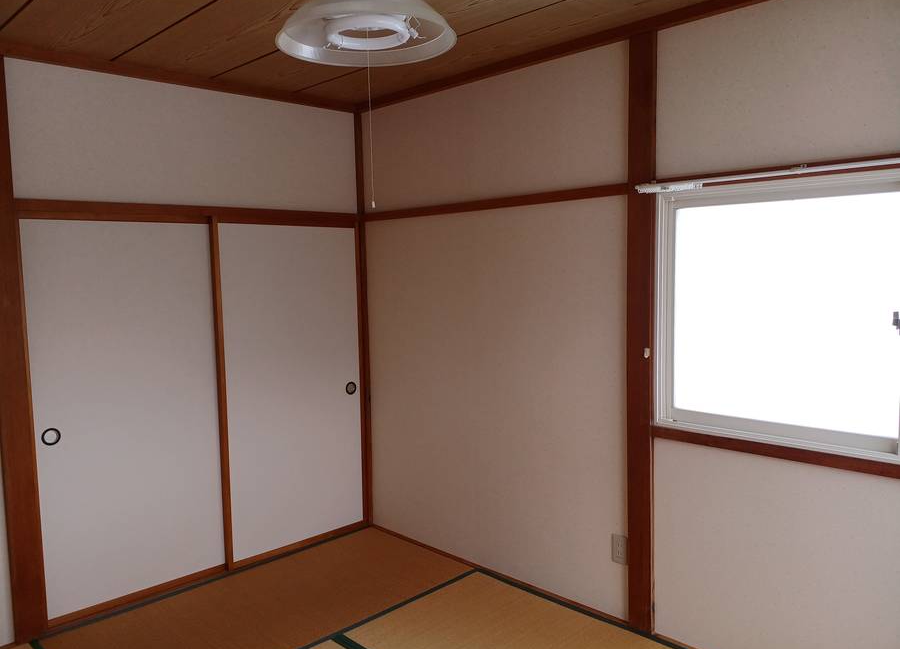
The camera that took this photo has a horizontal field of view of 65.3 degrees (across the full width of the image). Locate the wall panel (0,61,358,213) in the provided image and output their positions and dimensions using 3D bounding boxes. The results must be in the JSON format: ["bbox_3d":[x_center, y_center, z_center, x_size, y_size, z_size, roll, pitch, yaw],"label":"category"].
[{"bbox_3d":[-1.180,-0.856,3.450,1.720,0.569,0.050,-6,6,-44],"label":"wall panel"}]

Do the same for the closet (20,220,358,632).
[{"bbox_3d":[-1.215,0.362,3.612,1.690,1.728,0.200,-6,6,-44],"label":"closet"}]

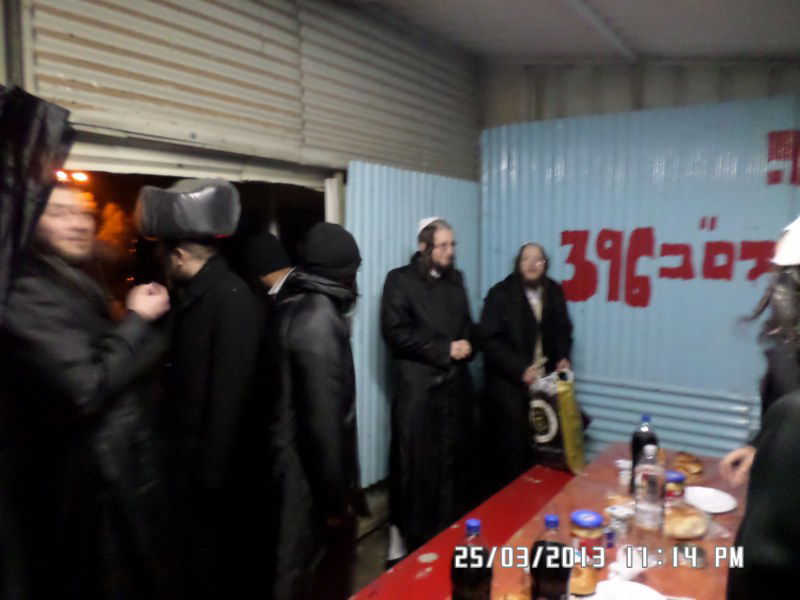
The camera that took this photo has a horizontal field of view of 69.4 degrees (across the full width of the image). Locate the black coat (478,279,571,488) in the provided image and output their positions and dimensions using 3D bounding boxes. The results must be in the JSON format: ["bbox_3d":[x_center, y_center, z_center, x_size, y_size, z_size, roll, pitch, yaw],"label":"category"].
[{"bbox_3d":[0.733,0.504,3.350,0.530,1.250,0.370,-2,6,-16],"label":"black coat"}]

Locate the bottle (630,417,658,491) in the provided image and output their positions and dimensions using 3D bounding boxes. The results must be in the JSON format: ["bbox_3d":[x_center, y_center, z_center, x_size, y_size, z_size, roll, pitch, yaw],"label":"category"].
[{"bbox_3d":[0.923,0.572,2.174,0.090,0.305,0.090,-1,6,0],"label":"bottle"}]

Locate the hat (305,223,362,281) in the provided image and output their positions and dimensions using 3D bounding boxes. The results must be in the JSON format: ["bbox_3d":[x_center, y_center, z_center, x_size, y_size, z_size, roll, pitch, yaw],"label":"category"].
[{"bbox_3d":[-0.269,-0.191,2.270,0.235,0.215,0.205,-5,7,-36],"label":"hat"}]

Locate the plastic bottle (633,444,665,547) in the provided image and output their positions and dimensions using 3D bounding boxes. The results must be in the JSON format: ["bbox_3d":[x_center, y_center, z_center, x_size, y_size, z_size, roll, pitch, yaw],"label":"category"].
[{"bbox_3d":[0.782,0.608,1.811,0.090,0.310,0.090,-1,6,0],"label":"plastic bottle"}]

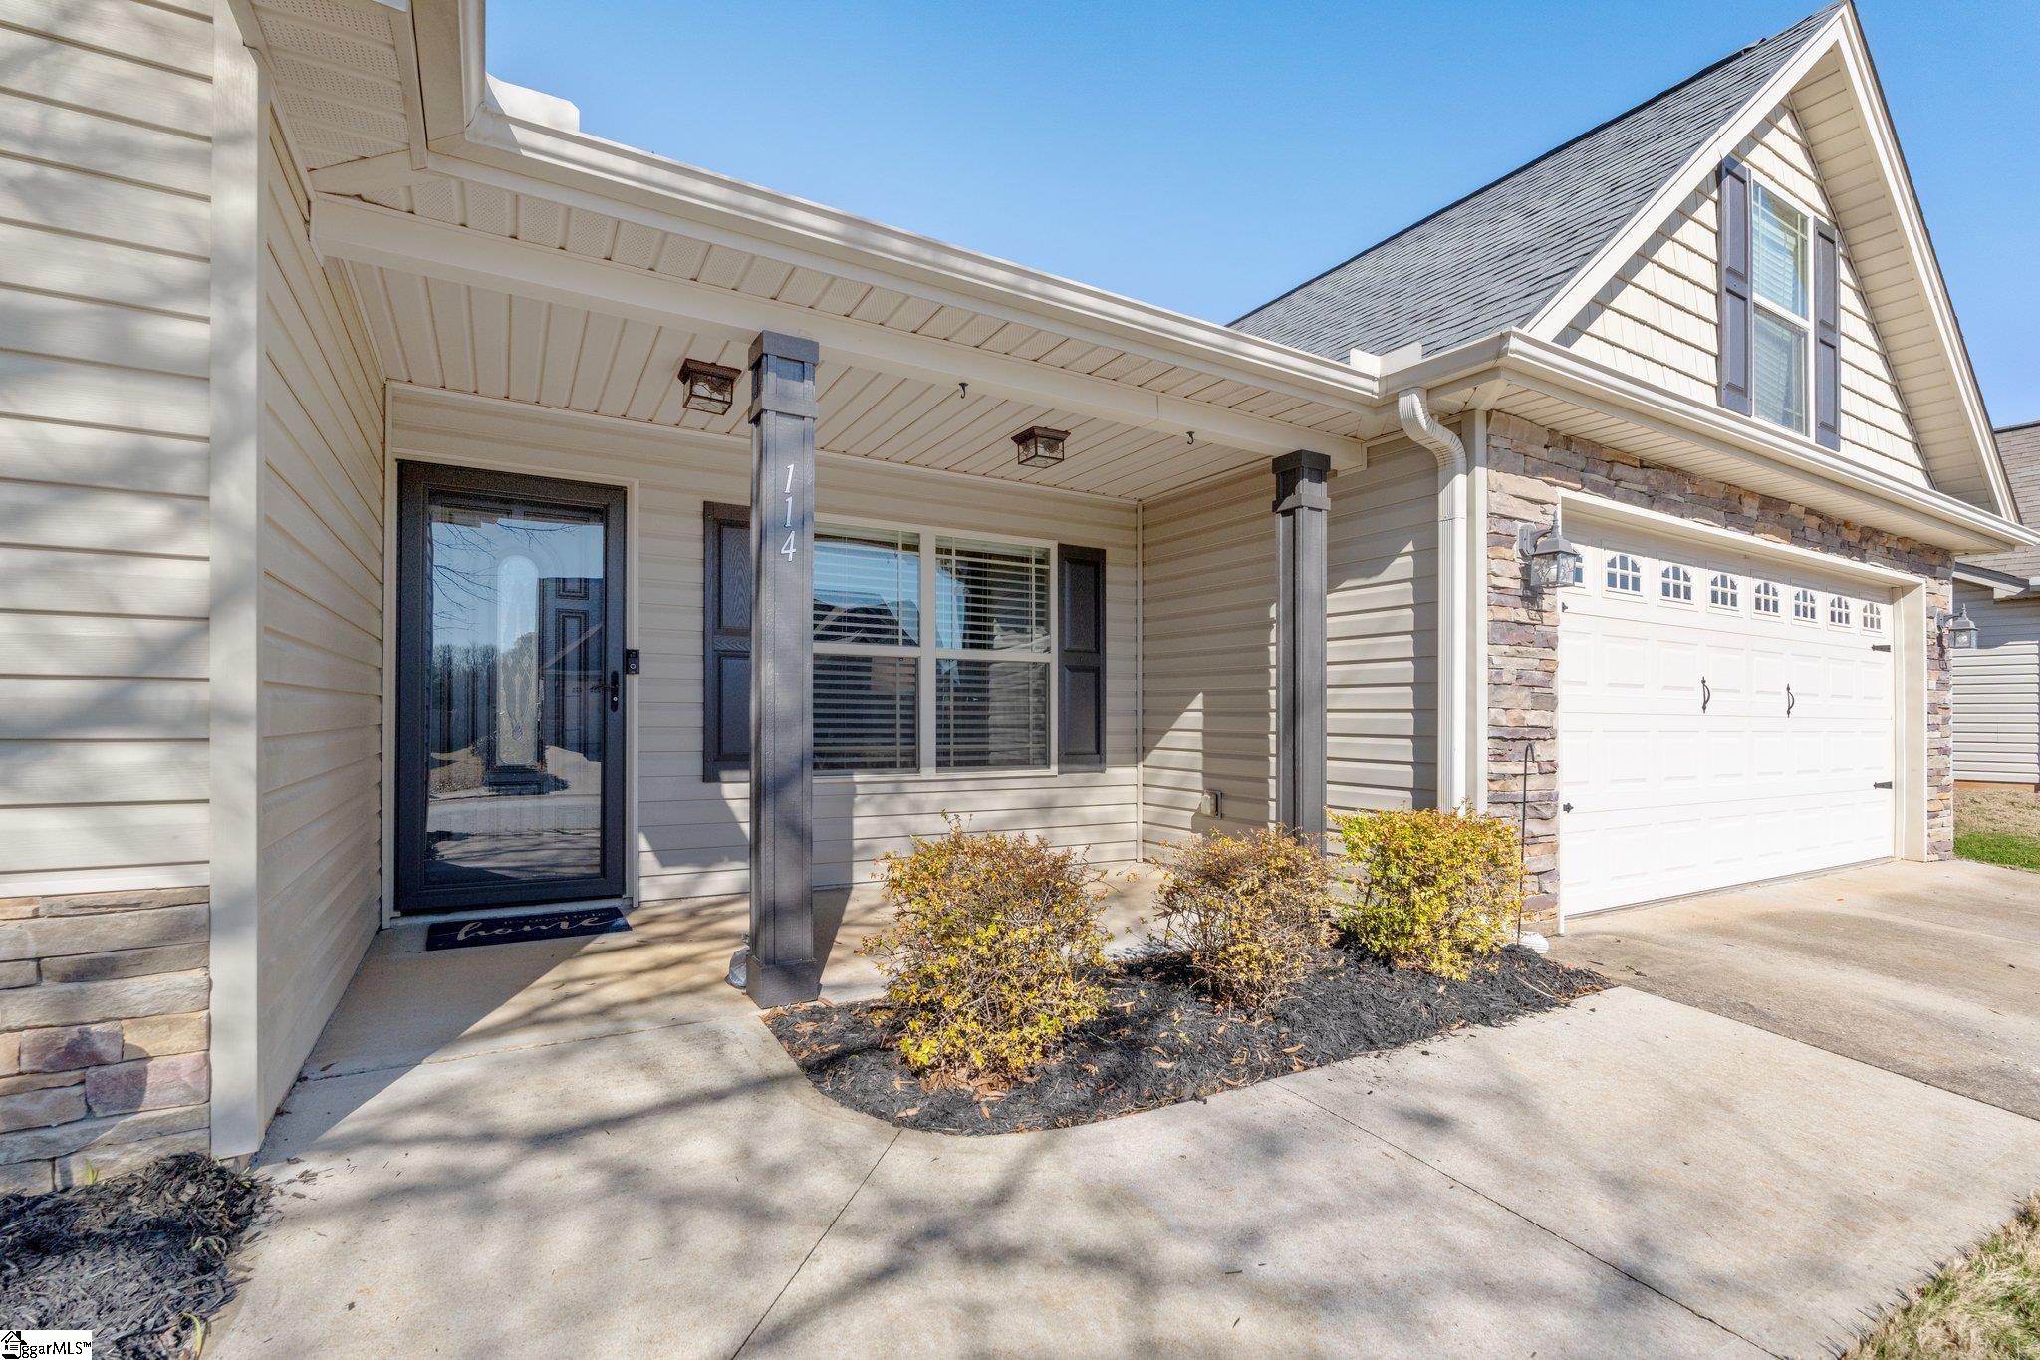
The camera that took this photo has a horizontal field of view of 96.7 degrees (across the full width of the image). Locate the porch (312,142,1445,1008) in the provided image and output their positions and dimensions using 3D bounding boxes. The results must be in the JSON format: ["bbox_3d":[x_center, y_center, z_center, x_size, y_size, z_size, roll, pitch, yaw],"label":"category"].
[{"bbox_3d":[-0.505,-0.107,4.238,4.240,2.550,2.020,2,-2,-30],"label":"porch"}]

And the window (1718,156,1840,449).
[{"bbox_3d":[4.944,-2.364,5.824,1.720,1.530,0.090,2,-2,-30],"label":"window"}]

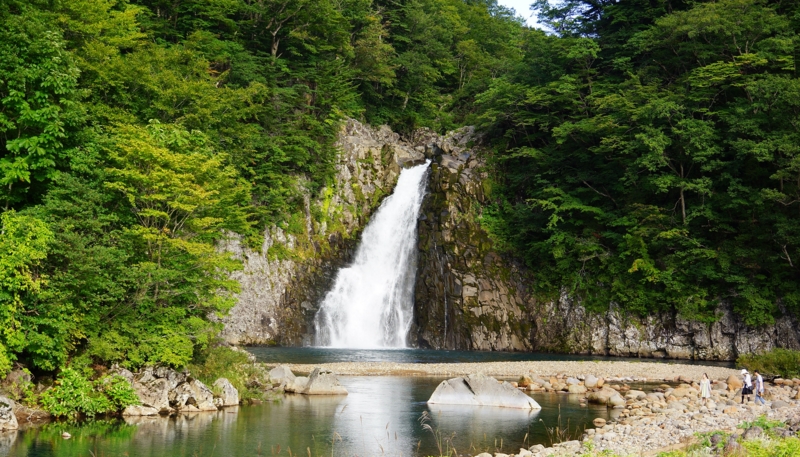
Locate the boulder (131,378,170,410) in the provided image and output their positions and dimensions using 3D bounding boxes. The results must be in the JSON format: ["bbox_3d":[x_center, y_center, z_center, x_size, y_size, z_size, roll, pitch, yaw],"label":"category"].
[{"bbox_3d":[-12.084,8.080,69.000,1.850,1.550,1.500,0,-4,0],"label":"boulder"}]

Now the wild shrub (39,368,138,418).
[{"bbox_3d":[-14.306,7.578,65.300,4.500,2.250,2.600,0,-4,0],"label":"wild shrub"}]

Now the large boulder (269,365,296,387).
[{"bbox_3d":[-7.552,9.472,91.000,1.800,1.500,1.500,0,-4,0],"label":"large boulder"}]

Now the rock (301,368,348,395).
[{"bbox_3d":[-4.588,9.313,86.400,2.850,1.570,1.900,0,-4,0],"label":"rock"}]

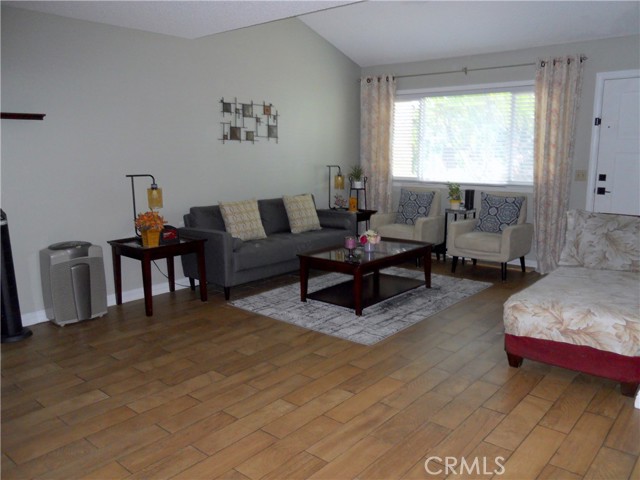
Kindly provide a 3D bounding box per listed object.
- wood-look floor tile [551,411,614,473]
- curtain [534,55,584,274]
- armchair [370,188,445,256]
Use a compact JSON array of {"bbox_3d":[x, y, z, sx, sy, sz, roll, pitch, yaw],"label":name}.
[{"bbox_3d":[1.265,0.965,2.477,0.149,0.010,0.610,8,13,40],"label":"wood-look floor tile"},{"bbox_3d":[2.537,-0.776,5.603,0.480,2.290,0.140,8,13,40],"label":"curtain"},{"bbox_3d":[1.114,-0.173,6.423,0.700,0.860,0.720,8,13,38],"label":"armchair"}]

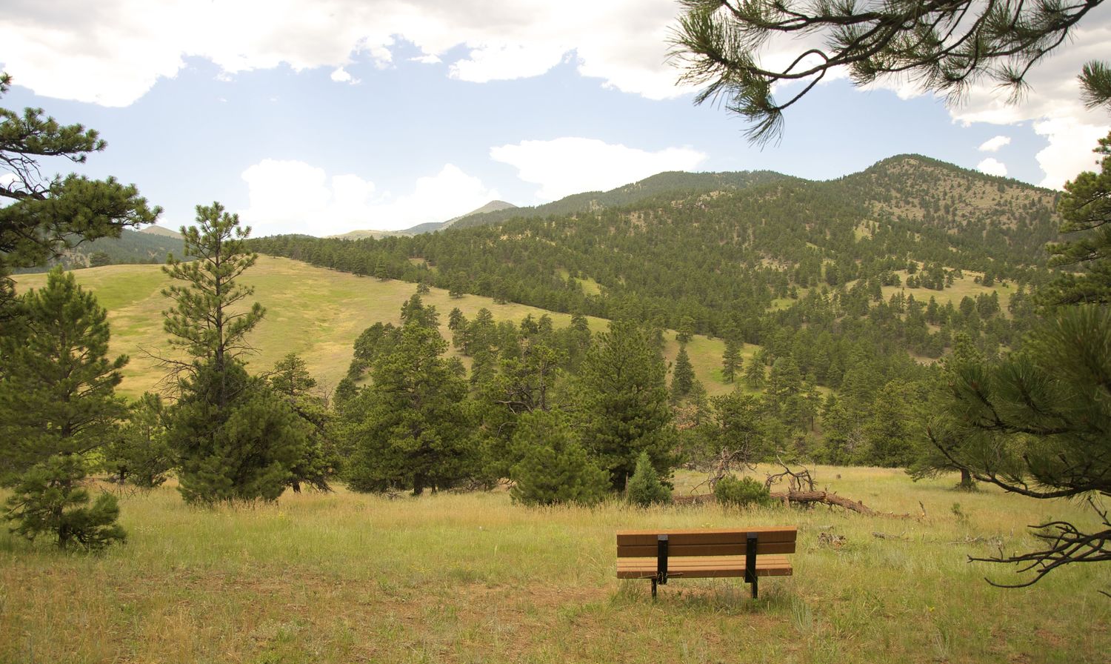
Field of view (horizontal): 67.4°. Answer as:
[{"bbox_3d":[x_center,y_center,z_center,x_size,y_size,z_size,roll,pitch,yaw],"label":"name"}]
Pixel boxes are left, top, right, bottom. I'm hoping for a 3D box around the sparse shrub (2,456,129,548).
[{"bbox_3d":[-8.420,2.931,14.300,2.088,1.671,1.984,-1,-2,0],"label":"sparse shrub"}]

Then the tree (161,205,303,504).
[{"bbox_3d":[-8.777,0.645,22.500,3.731,8.167,3.545,-1,-2,0],"label":"tree"}]

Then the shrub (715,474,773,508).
[{"bbox_3d":[4.368,3.704,19.300,1.349,0.825,1.281,-1,-2,0],"label":"shrub"}]

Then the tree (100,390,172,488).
[{"bbox_3d":[-15.536,4.058,31.000,3.039,3.621,2.887,-1,-2,0],"label":"tree"}]

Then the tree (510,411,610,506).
[{"bbox_3d":[0.108,3.211,20.800,2.495,2.452,2.370,-1,-2,0],"label":"tree"}]

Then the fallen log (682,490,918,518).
[{"bbox_3d":[5.267,3.961,18.800,5.331,0.420,0.500,-2,-2,27],"label":"fallen log"}]

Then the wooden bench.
[{"bbox_3d":[1.737,2.655,9.600,2.000,0.880,0.640,-1,-2,5],"label":"wooden bench"}]

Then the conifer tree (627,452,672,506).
[{"bbox_3d":[2.332,3.710,20.800,1.128,1.410,1.072,-1,-2,0],"label":"conifer tree"}]

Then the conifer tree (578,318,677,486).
[{"bbox_3d":[2.224,2.319,26.000,3.119,5.478,2.963,-1,-2,0],"label":"conifer tree"}]

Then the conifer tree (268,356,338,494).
[{"bbox_3d":[-8.420,2.957,27.000,2.619,4.590,2.488,-1,-2,0],"label":"conifer tree"}]

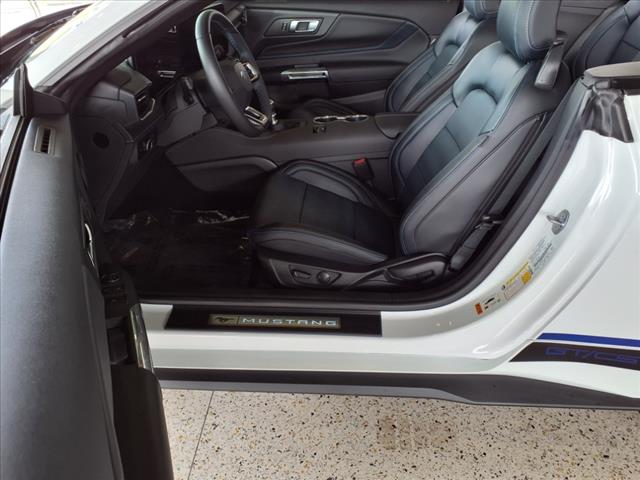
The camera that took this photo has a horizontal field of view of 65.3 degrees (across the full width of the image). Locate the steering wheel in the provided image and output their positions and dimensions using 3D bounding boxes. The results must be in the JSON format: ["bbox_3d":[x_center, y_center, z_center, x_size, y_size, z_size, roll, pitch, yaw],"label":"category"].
[{"bbox_3d":[-0.246,-0.466,1.408,0.085,0.358,0.368,-17,27,17],"label":"steering wheel"}]

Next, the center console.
[{"bbox_3d":[-0.049,-0.338,1.885,0.990,0.270,0.270,2,31,6],"label":"center console"}]

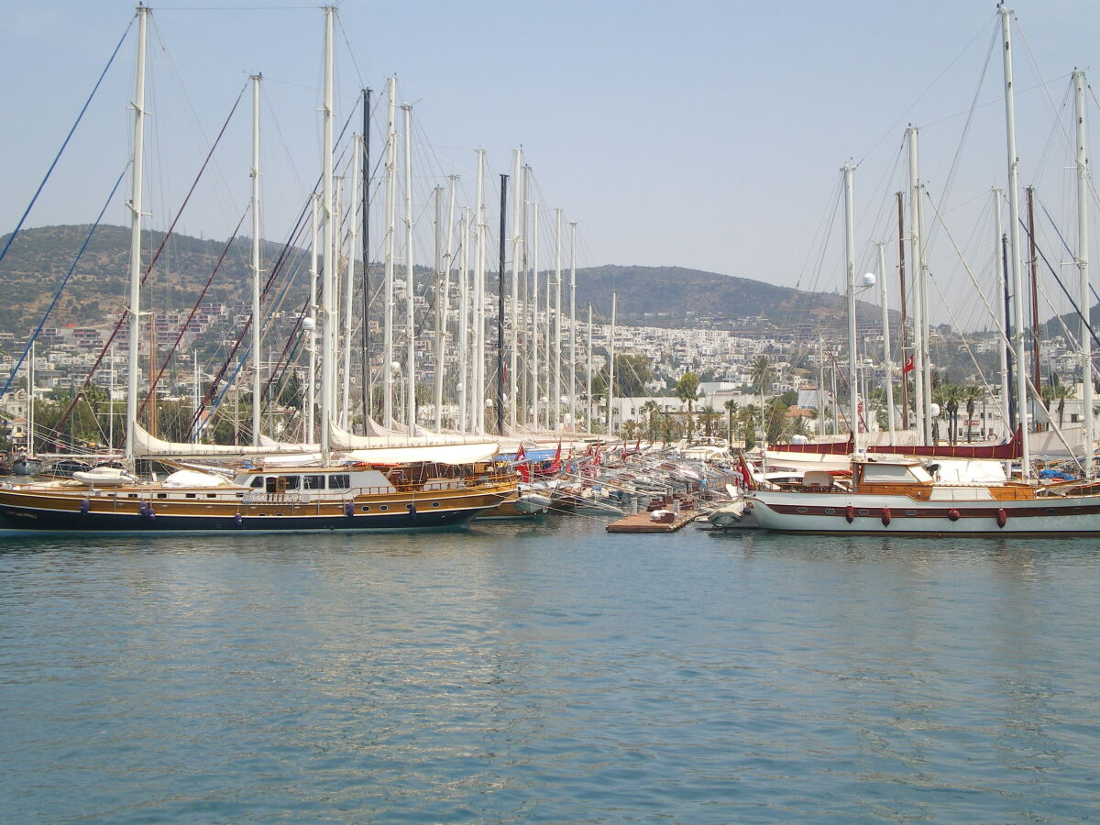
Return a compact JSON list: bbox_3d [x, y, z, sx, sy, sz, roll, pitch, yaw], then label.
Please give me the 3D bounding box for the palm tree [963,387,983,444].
[{"bbox_3d":[70.660,0.612,345.000,3.500,10.258,3.500,0,0,0],"label":"palm tree"}]

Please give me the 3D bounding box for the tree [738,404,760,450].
[{"bbox_3d":[31.707,2.416,330.000,3.200,7.615,3.200,0,0,0],"label":"tree"}]

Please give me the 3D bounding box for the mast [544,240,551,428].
[{"bbox_3d":[-0.190,-5.523,190.000,0.260,19.225,0.260,0,0,0],"label":"mast"}]

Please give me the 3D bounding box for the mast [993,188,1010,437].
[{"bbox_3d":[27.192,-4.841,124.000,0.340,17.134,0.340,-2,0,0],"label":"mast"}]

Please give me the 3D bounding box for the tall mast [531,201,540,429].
[{"bbox_3d":[-1.266,-7.469,187.000,0.340,23.154,0.340,0,0,0],"label":"tall mast"}]

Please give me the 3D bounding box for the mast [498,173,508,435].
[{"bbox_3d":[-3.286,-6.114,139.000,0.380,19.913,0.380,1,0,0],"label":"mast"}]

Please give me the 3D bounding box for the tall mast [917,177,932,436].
[{"bbox_3d":[24.697,-5.239,136.000,0.400,19.290,0.400,-2,0,0],"label":"tall mast"}]

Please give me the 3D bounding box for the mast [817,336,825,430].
[{"bbox_3d":[28.338,-1.479,215.000,0.250,12.977,0.250,0,0,0],"label":"mast"}]

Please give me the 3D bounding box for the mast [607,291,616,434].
[{"bbox_3d":[6.036,-3.772,200.000,0.300,15.989,0.300,2,0,0],"label":"mast"}]

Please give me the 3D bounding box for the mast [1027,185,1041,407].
[{"bbox_3d":[32.907,-5.702,140.000,0.320,19.121,0.320,-2,0,0],"label":"mast"}]

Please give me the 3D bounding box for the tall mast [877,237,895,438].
[{"bbox_3d":[20.274,-3.190,124.000,0.300,13.838,0.300,-3,0,0],"label":"tall mast"}]

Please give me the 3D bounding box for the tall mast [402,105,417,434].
[{"bbox_3d":[-9.380,-8.074,138.000,0.420,24.950,0.420,-1,0,0],"label":"tall mast"}]

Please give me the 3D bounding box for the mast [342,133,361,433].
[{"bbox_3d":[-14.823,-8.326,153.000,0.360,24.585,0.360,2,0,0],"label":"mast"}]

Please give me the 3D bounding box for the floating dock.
[{"bbox_3d":[6.328,6.493,123.815,4.000,0.450,19.000,0,0,8],"label":"floating dock"}]

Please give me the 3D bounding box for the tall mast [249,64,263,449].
[{"bbox_3d":[-19.634,-9.084,138.000,0.420,26.970,0.420,0,0,0],"label":"tall mast"}]

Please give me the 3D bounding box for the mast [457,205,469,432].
[{"bbox_3d":[-7.689,-6.750,180.000,0.360,21.570,0.360,1,0,0],"label":"mast"}]

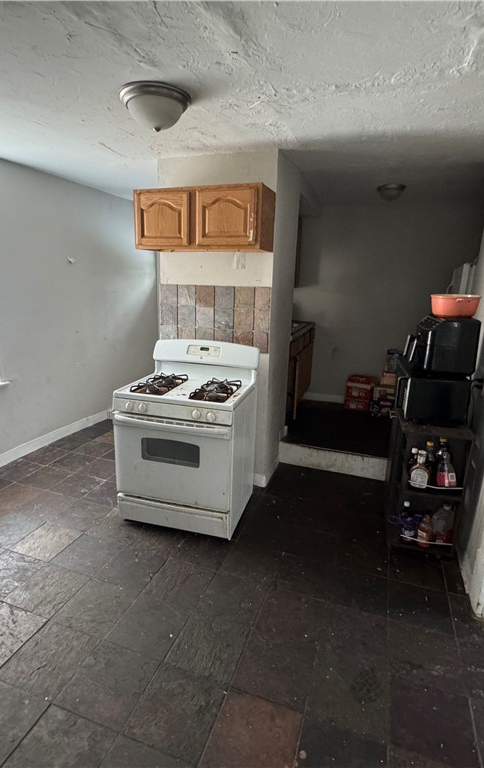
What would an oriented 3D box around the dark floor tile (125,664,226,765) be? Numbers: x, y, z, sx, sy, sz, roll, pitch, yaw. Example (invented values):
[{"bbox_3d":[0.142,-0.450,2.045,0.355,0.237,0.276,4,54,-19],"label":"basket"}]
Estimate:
[{"bbox_3d":[-0.246,1.259,1.601,0.303,0.010,0.303,7,15,18],"label":"dark floor tile"}]

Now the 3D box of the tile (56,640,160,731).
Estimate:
[{"bbox_3d":[-0.541,1.224,1.700,0.303,0.010,0.303,7,15,18],"label":"tile"}]

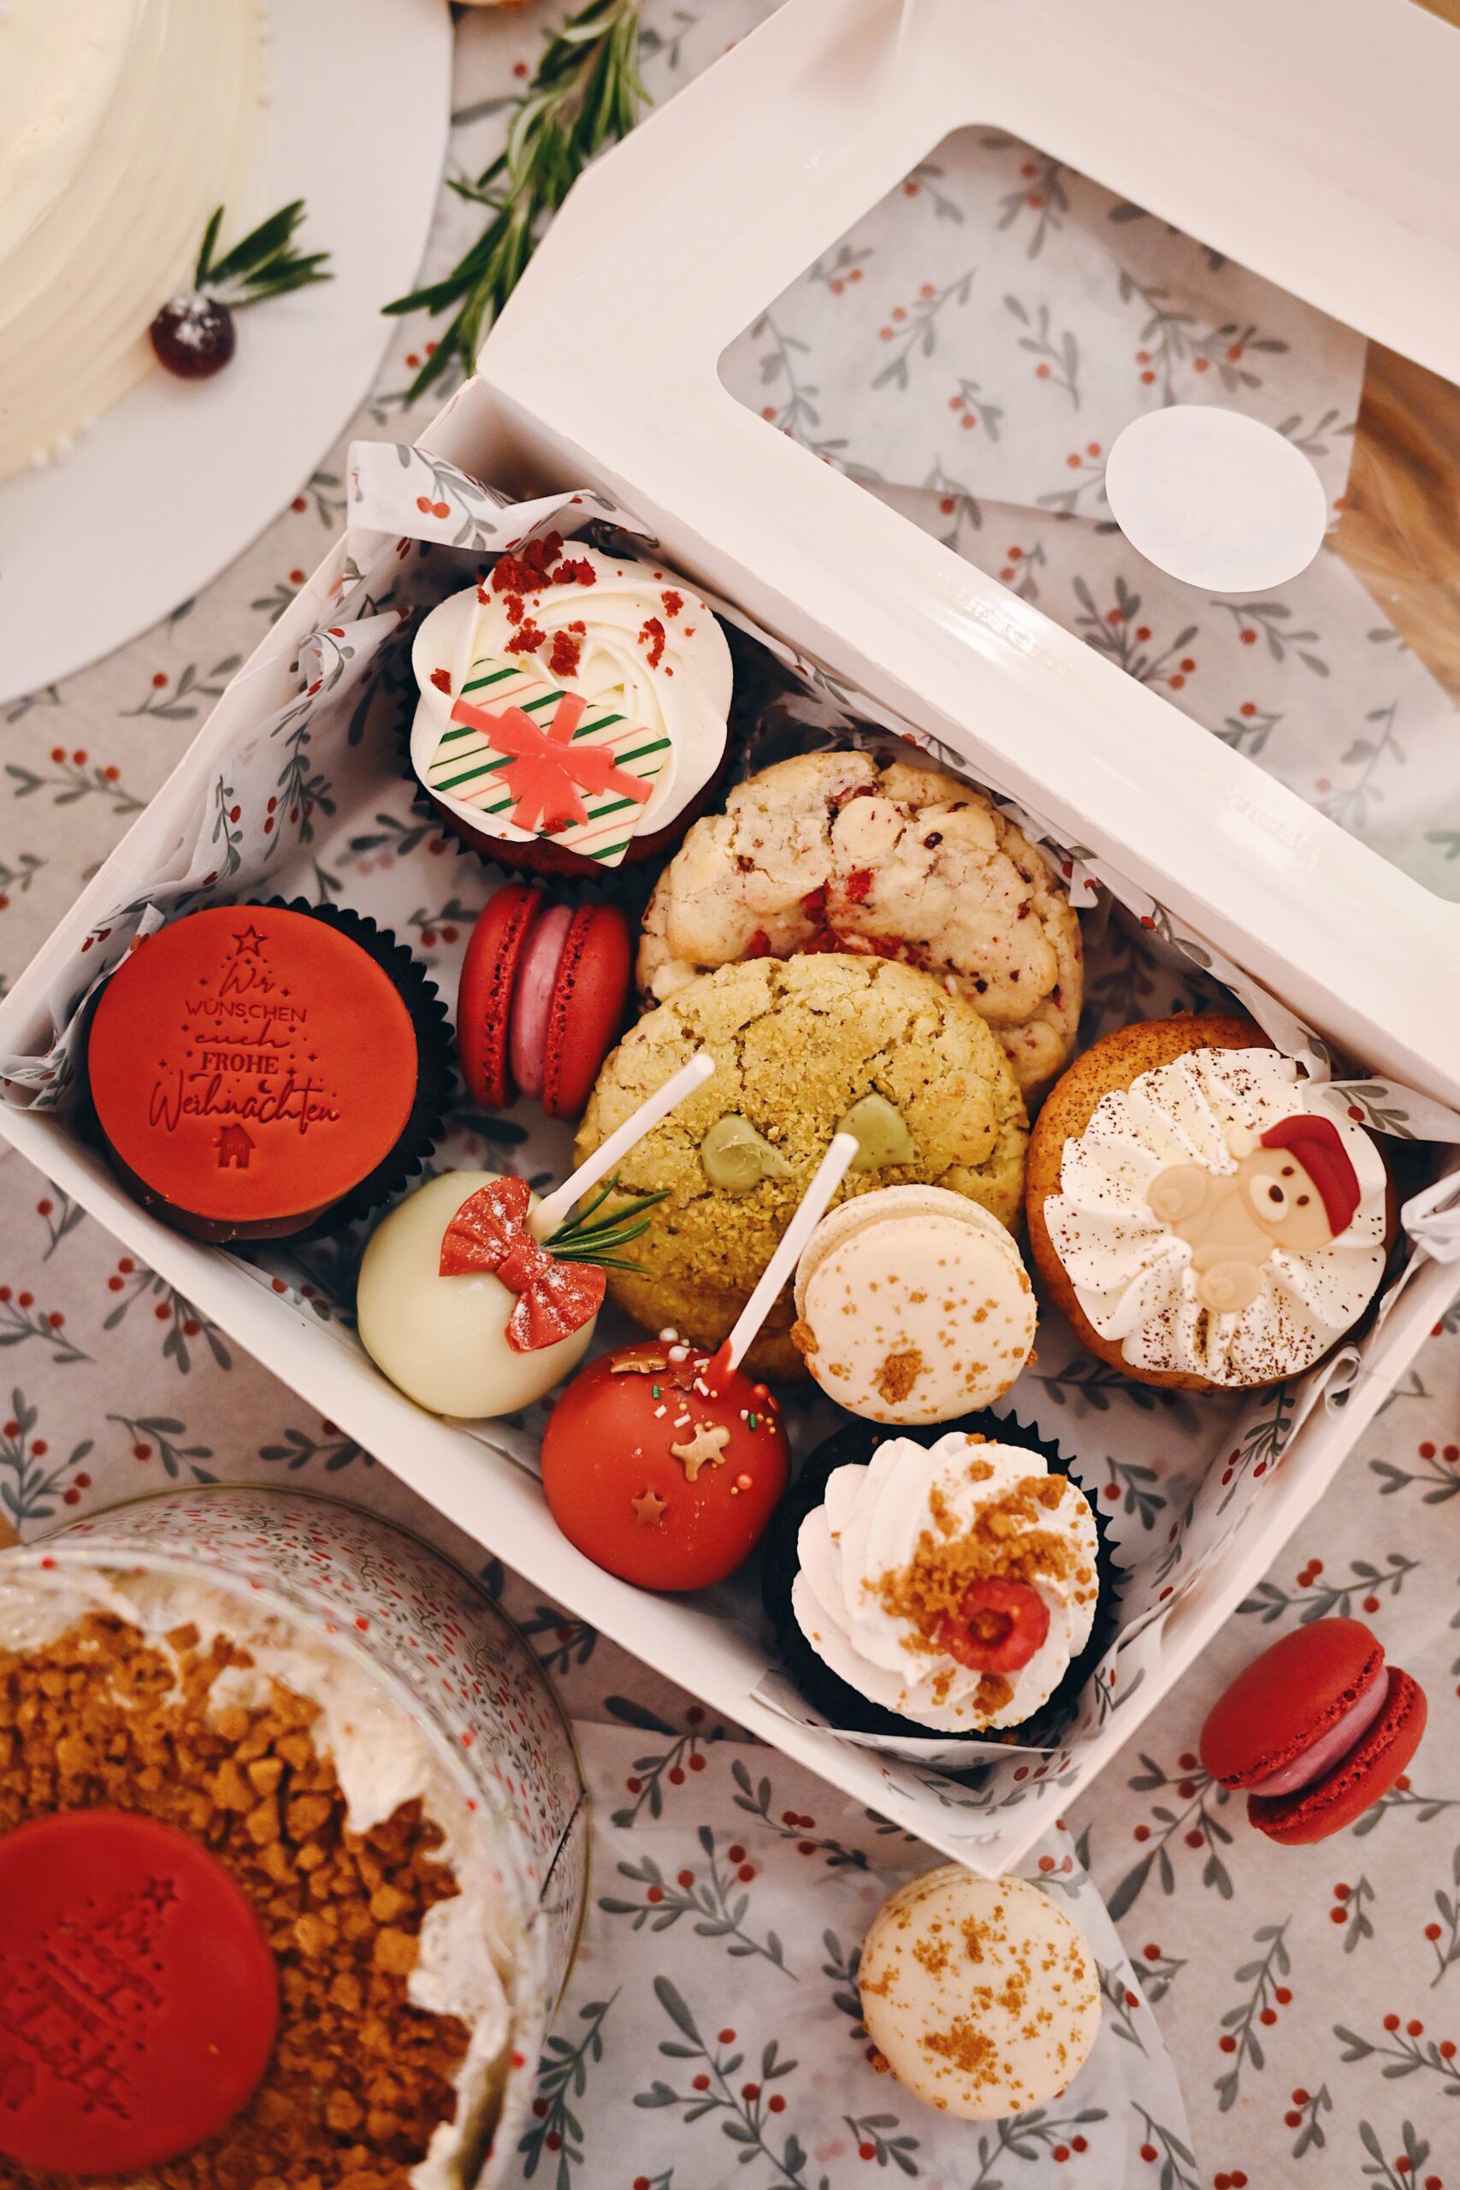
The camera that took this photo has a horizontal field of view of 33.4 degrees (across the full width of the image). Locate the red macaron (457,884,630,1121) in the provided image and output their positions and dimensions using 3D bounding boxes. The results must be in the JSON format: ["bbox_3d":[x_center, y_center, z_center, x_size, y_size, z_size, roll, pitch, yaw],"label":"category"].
[{"bbox_3d":[-0.038,-0.019,0.502,0.032,0.046,0.046,7,86,3],"label":"red macaron"}]

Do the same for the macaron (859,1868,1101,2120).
[{"bbox_3d":[0.050,0.182,0.495,0.047,0.029,0.047,0,88,2],"label":"macaron"}]

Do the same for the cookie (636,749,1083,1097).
[{"bbox_3d":[0.026,-0.025,0.493,0.090,0.030,0.090,2,102,9],"label":"cookie"}]

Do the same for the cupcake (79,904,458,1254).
[{"bbox_3d":[-0.093,-0.004,0.504,0.070,0.055,0.070,0,85,2],"label":"cupcake"}]

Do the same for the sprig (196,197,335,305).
[{"bbox_3d":[-0.102,-0.182,0.529,0.032,0.016,0.025,-32,85,0],"label":"sprig"}]

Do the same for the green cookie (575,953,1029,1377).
[{"bbox_3d":[0.014,0.014,0.483,0.090,0.030,0.090,2,103,8],"label":"green cookie"}]

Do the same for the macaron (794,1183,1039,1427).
[{"bbox_3d":[0.036,0.041,0.481,0.047,0.029,0.047,0,108,-1],"label":"macaron"}]

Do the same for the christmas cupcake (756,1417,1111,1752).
[{"bbox_3d":[0.041,0.095,0.483,0.069,0.068,0.069,0,85,2],"label":"christmas cupcake"}]

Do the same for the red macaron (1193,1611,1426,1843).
[{"bbox_3d":[0.117,0.128,0.489,0.045,0.045,0.032,-38,85,-1],"label":"red macaron"}]

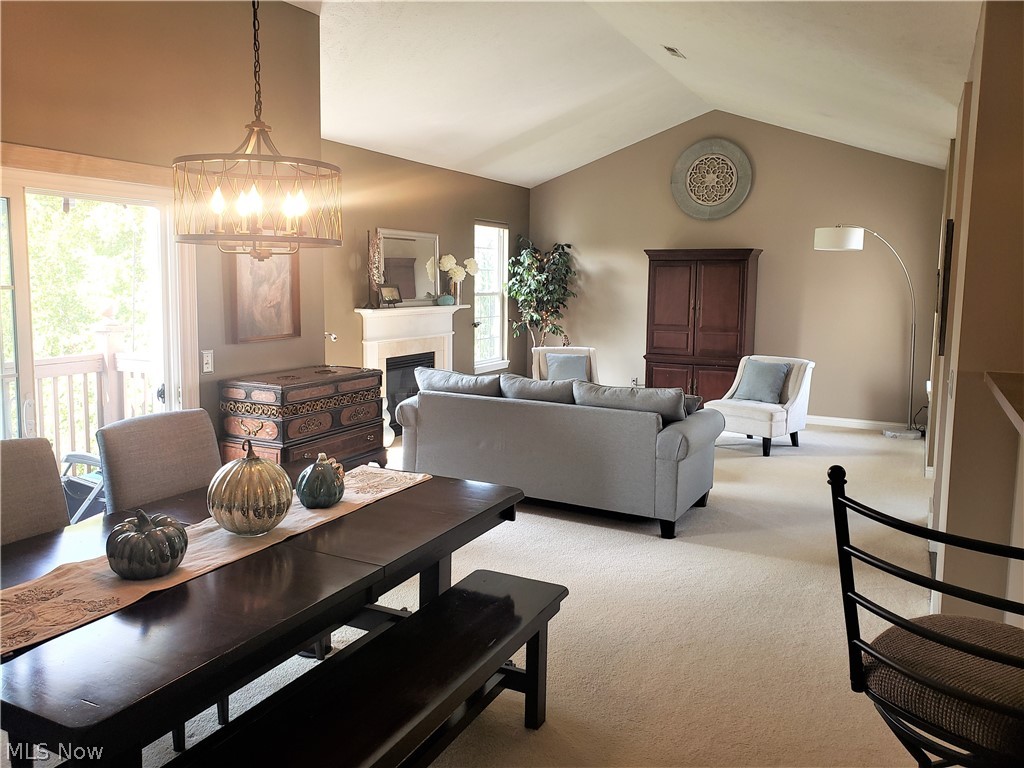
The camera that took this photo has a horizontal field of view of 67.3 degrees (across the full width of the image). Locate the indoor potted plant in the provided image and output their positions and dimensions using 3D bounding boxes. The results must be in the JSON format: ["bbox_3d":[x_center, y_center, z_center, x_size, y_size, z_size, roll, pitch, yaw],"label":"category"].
[{"bbox_3d":[0.379,-0.705,9.172,0.850,2.070,0.820,2,8,10],"label":"indoor potted plant"}]

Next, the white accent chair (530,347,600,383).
[{"bbox_3d":[0.577,0.010,8.609,0.730,0.810,0.760,1,8,0],"label":"white accent chair"}]

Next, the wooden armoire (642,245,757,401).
[{"bbox_3d":[2.117,-0.526,8.605,1.130,1.905,0.650,5,9,27],"label":"wooden armoire"}]

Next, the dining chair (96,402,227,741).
[{"bbox_3d":[-1.143,0.658,2.954,0.570,1.030,0.530,4,8,22],"label":"dining chair"}]

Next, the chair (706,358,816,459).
[{"bbox_3d":[2.366,0.190,7.432,0.770,0.810,0.740,-7,11,-44],"label":"chair"}]

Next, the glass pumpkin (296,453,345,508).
[{"bbox_3d":[-0.669,0.340,2.707,0.158,0.190,0.158,1,8,0],"label":"glass pumpkin"}]

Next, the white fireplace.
[{"bbox_3d":[-0.933,-0.106,7.560,0.200,1.295,1.640,5,9,27],"label":"white fireplace"}]

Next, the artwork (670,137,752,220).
[{"bbox_3d":[2.232,-2.305,8.644,0.915,0.916,0.050,5,9,27],"label":"artwork"}]

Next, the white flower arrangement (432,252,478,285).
[{"bbox_3d":[-0.582,-1.204,7.993,0.260,0.340,0.440,5,9,27],"label":"white flower arrangement"}]

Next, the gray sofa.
[{"bbox_3d":[0.310,0.388,5.596,2.220,0.875,0.930,5,9,27],"label":"gray sofa"}]

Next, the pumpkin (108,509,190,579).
[{"bbox_3d":[-0.983,0.431,2.079,0.195,0.175,0.195,3,8,16],"label":"pumpkin"}]

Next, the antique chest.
[{"bbox_3d":[-1.195,0.452,4.506,0.520,1.015,0.840,5,9,27],"label":"antique chest"}]

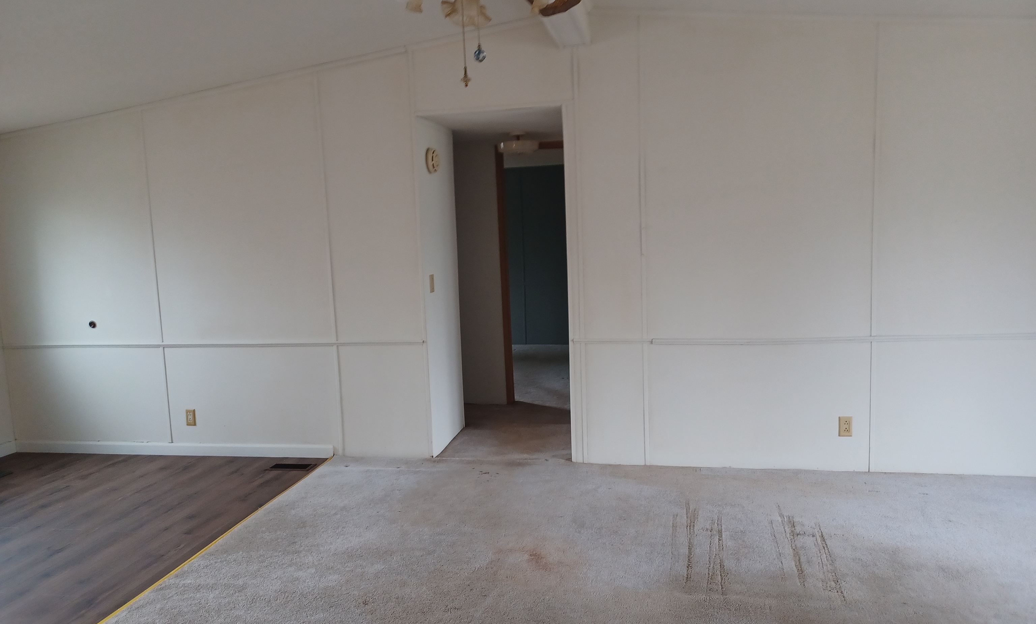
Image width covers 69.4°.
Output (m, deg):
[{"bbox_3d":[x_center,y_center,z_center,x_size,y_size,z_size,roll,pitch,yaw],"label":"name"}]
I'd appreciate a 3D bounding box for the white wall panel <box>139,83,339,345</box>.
[{"bbox_3d":[-1.763,-0.597,4.682,1.196,1.603,0.020,-1,7,11],"label":"white wall panel"}]

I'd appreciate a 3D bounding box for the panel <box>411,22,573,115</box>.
[{"bbox_3d":[-0.158,-1.385,4.274,0.945,0.466,0.020,-1,7,11],"label":"panel"}]

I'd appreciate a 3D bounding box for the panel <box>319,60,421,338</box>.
[{"bbox_3d":[-0.875,-0.655,4.502,0.584,1.685,0.020,-1,7,11],"label":"panel"}]

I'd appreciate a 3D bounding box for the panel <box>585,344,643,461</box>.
[{"bbox_3d":[0.565,0.540,4.368,0.340,0.715,0.020,-1,7,11],"label":"panel"}]

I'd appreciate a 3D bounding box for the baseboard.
[{"bbox_3d":[-2.334,0.915,4.968,2.381,0.089,0.020,-1,7,11],"label":"baseboard"}]

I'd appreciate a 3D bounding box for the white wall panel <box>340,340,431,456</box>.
[{"bbox_3d":[-0.840,0.554,4.643,0.563,0.715,0.020,-1,7,11],"label":"white wall panel"}]

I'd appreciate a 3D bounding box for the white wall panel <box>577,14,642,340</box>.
[{"bbox_3d":[0.514,-0.740,4.221,0.345,1.807,0.020,-1,7,11],"label":"white wall panel"}]

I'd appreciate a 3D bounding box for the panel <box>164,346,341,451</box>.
[{"bbox_3d":[-1.718,0.547,4.813,1.188,0.650,0.020,-1,7,11],"label":"panel"}]

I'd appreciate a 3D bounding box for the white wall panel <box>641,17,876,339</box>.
[{"bbox_3d":[1.288,-0.736,4.071,1.218,1.779,0.020,-1,7,11],"label":"white wall panel"}]

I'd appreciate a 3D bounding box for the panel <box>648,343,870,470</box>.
[{"bbox_3d":[1.340,0.534,4.217,1.199,0.717,0.020,-1,7,11],"label":"panel"}]

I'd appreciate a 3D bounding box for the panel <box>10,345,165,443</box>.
[{"bbox_3d":[-2.904,0.561,5.045,1.212,0.645,0.020,-1,7,11],"label":"panel"}]

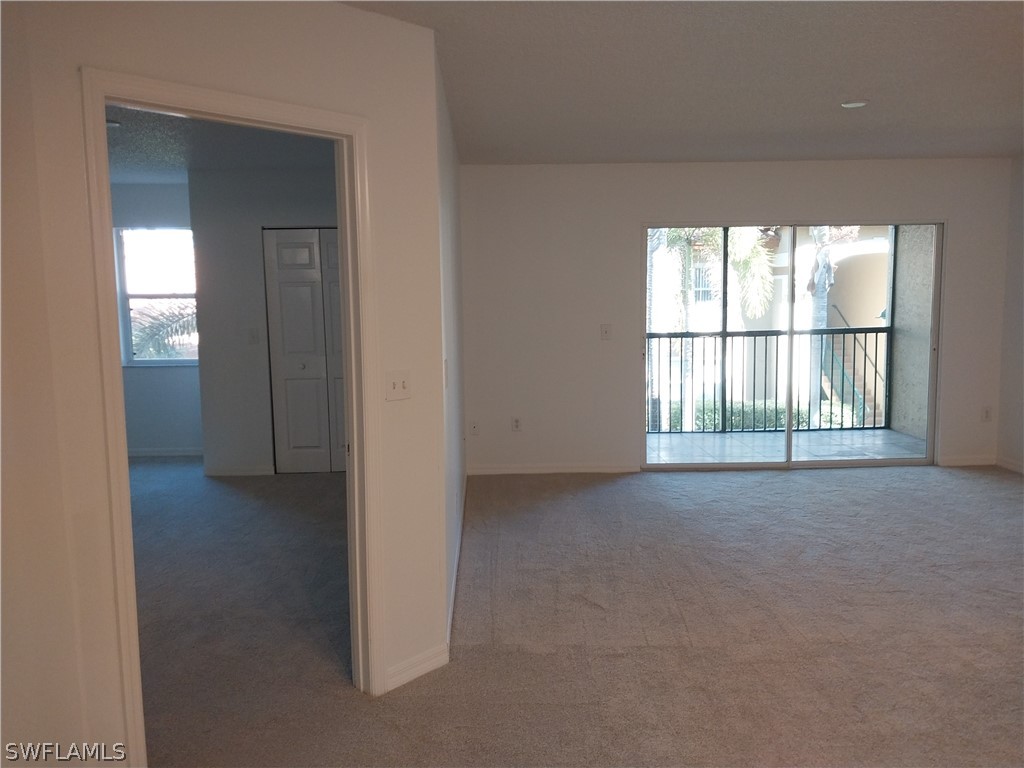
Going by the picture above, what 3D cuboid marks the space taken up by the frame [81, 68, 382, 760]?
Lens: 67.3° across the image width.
[{"bbox_3d":[-0.852,0.156,2.498,0.140,2.077,0.895,5,9,44],"label":"frame"}]

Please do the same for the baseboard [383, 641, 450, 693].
[{"bbox_3d":[-0.368,1.098,2.993,0.014,0.083,0.318,5,9,44],"label":"baseboard"}]

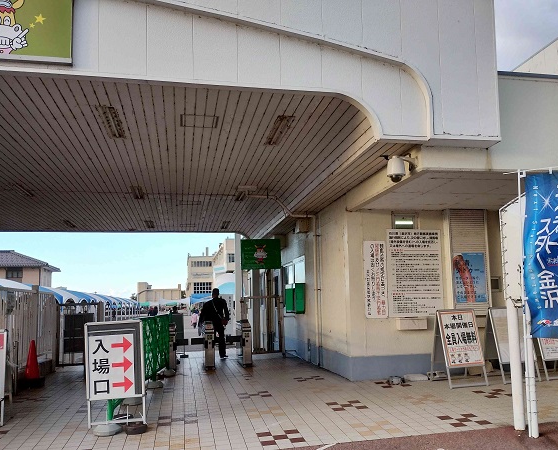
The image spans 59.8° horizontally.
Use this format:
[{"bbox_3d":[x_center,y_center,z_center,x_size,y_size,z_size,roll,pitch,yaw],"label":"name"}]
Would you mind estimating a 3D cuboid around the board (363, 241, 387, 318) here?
[{"bbox_3d":[1.596,0.903,7.970,0.380,1.260,0.030,0,-7,-11],"label":"board"}]

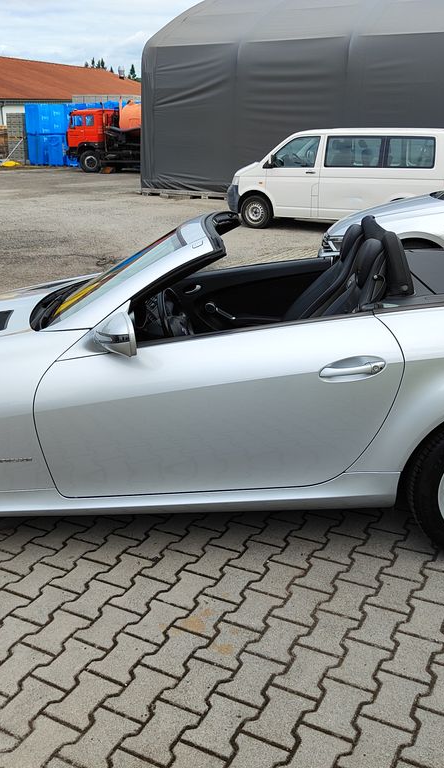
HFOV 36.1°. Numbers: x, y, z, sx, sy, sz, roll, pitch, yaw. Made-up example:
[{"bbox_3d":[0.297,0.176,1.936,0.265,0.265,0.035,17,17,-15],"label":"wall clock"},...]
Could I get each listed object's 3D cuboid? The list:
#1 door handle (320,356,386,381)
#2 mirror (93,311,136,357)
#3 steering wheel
[{"bbox_3d":[0.458,-0.052,2.399,0.250,0.090,0.065,-1,19,5],"label":"door handle"},{"bbox_3d":[-0.372,-0.175,2.357,0.140,0.140,0.190,-1,20,4],"label":"mirror"},{"bbox_3d":[-0.160,-0.245,2.917,0.120,0.375,0.375,-18,16,10],"label":"steering wheel"}]

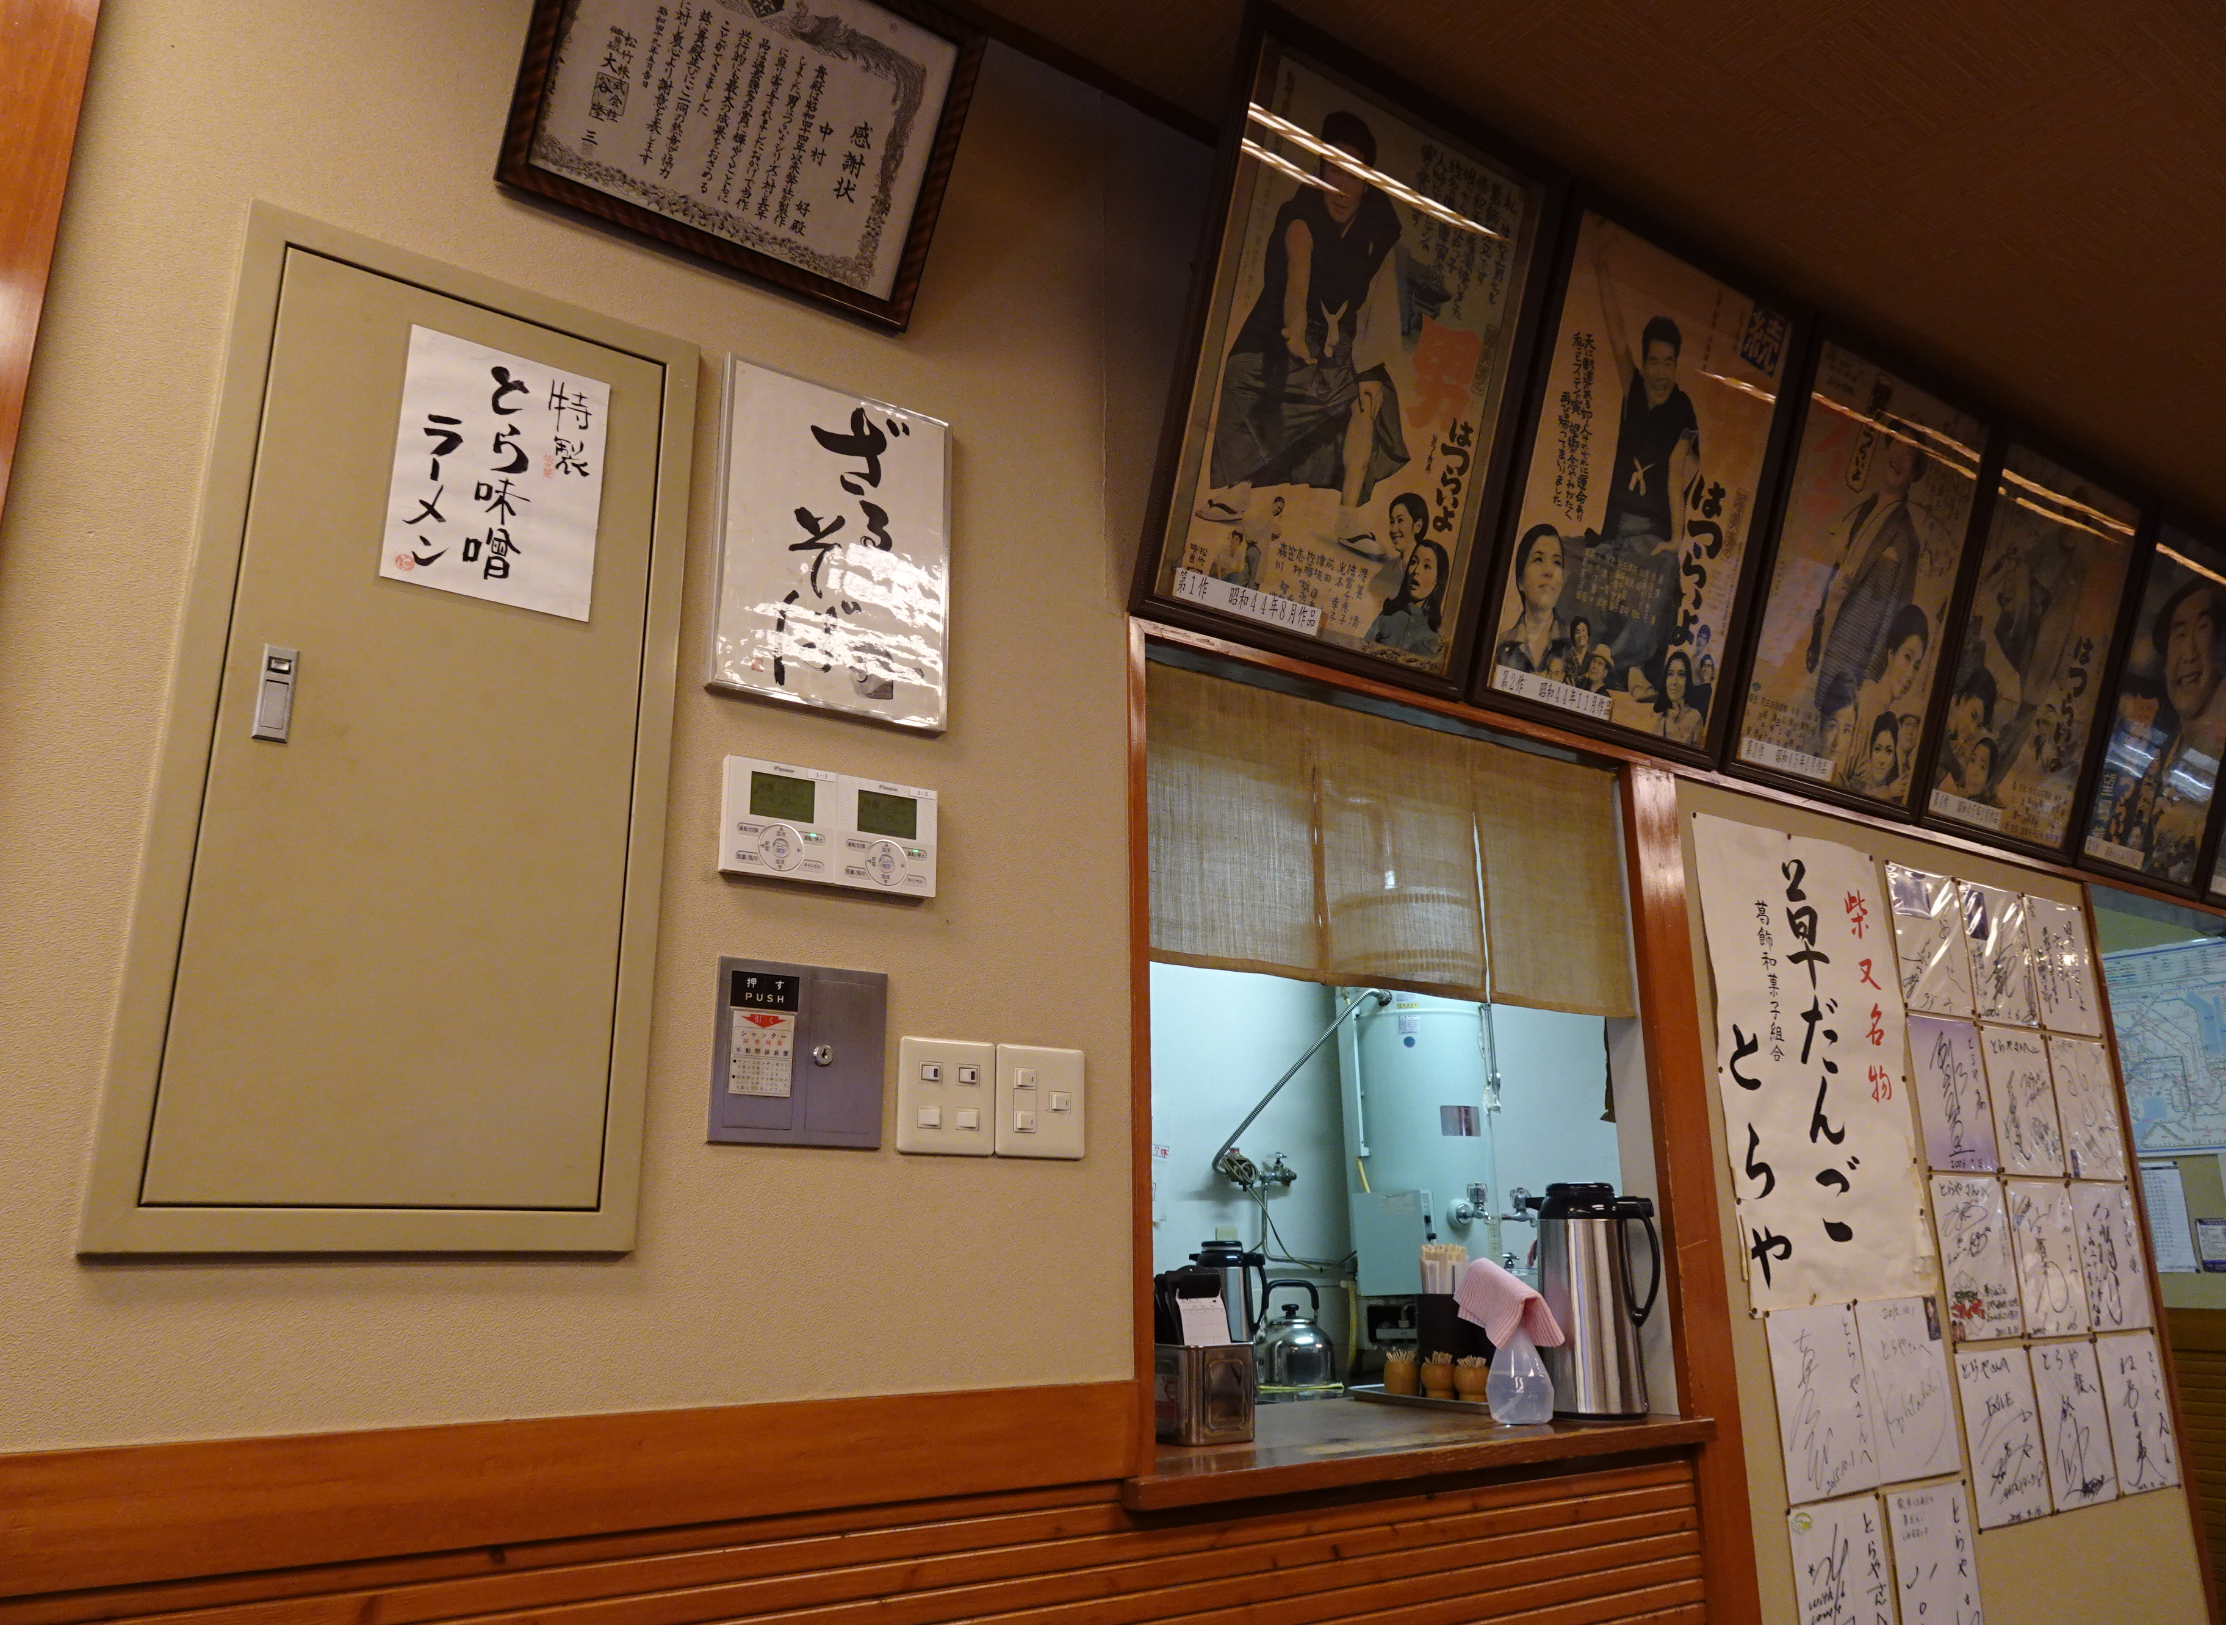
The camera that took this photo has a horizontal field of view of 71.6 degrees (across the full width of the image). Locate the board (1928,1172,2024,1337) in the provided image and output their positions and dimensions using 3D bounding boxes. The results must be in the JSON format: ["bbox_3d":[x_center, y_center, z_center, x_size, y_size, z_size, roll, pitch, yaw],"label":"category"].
[{"bbox_3d":[1.542,0.794,2.760,0.242,0.272,0.008,10,-18,-33],"label":"board"}]

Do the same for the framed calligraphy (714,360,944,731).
[{"bbox_3d":[-0.305,-0.292,1.705,0.272,0.378,0.021,10,-18,-33],"label":"framed calligraphy"}]

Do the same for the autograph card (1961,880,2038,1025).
[{"bbox_3d":[1.749,0.283,3.048,0.242,0.272,0.008,10,-18,-33],"label":"autograph card"}]

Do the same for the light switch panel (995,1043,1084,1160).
[{"bbox_3d":[-0.076,0.320,1.707,0.116,0.120,0.010,10,-19,-33],"label":"light switch panel"}]

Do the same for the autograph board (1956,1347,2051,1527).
[{"bbox_3d":[1.540,1.073,2.660,0.242,0.272,0.005,10,-19,-33],"label":"autograph board"}]

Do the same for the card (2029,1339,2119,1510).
[{"bbox_3d":[1.749,1.110,2.800,0.242,0.272,0.005,10,-19,-33],"label":"card"}]

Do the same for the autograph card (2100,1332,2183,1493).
[{"bbox_3d":[1.957,1.145,2.940,0.242,0.272,0.005,10,-19,-33],"label":"autograph card"}]

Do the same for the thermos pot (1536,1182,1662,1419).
[{"bbox_3d":[0.708,0.712,2.257,0.205,0.320,0.138,-12,-19,37],"label":"thermos pot"}]

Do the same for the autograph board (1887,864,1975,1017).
[{"bbox_3d":[1.538,0.242,2.892,0.242,0.272,0.005,10,-19,-33],"label":"autograph board"}]

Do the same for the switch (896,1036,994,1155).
[{"bbox_3d":[-0.179,0.304,1.642,0.116,0.120,0.012,10,-18,-33],"label":"switch"}]

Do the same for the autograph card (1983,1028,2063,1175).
[{"bbox_3d":[1.750,0.559,2.973,0.242,0.272,0.008,10,-18,-33],"label":"autograph card"}]

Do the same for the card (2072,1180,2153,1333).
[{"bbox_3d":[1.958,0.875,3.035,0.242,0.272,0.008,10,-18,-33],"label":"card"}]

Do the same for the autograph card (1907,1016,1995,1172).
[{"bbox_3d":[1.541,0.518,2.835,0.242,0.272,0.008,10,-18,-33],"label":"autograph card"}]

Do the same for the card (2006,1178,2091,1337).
[{"bbox_3d":[1.752,0.837,2.898,0.242,0.272,0.008,10,-18,-33],"label":"card"}]

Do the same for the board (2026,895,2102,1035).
[{"bbox_3d":[1.959,0.316,3.174,0.242,0.272,0.005,10,-19,-33],"label":"board"}]

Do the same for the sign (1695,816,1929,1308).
[{"bbox_3d":[1.184,0.417,2.588,0.541,0.776,0.006,10,-19,-33],"label":"sign"}]

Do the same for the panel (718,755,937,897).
[{"bbox_3d":[-0.297,0.020,1.626,0.241,0.120,0.020,10,-19,-33],"label":"panel"}]

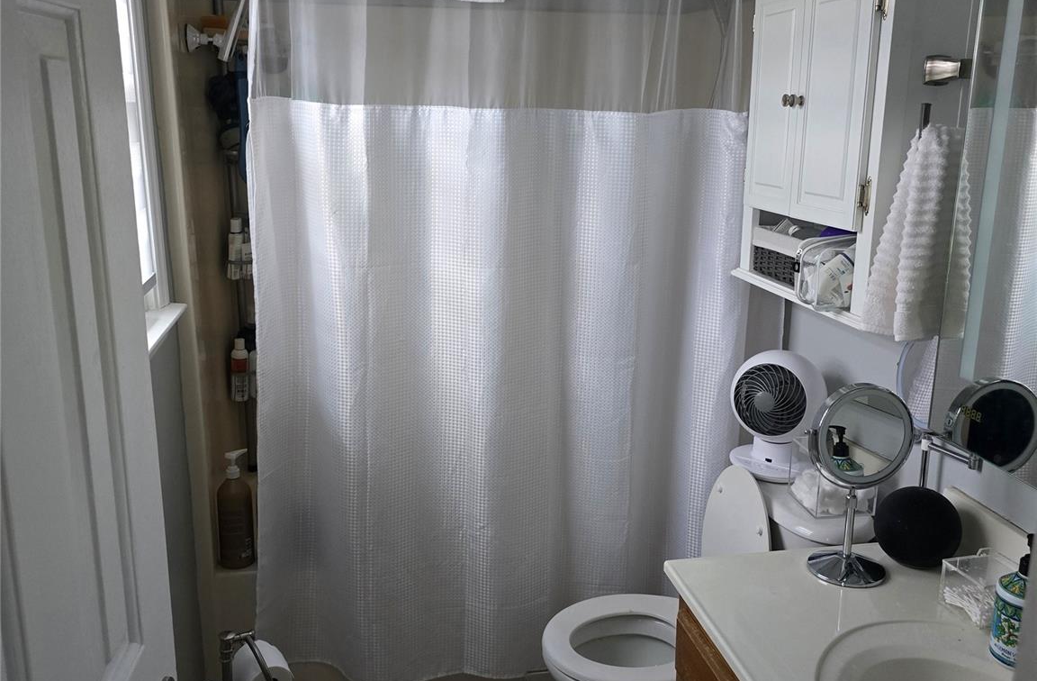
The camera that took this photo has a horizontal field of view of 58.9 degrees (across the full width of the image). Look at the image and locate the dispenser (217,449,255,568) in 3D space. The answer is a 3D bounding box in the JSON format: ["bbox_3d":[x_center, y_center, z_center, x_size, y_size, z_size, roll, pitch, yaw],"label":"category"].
[{"bbox_3d":[-0.700,0.401,2.241,0.084,0.290,0.084,-8,16,-31],"label":"dispenser"}]

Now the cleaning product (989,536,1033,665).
[{"bbox_3d":[0.711,0.352,1.272,0.080,0.195,0.081,-11,18,-41],"label":"cleaning product"}]

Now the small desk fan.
[{"bbox_3d":[0.575,0.153,2.042,0.205,0.277,0.205,9,16,30],"label":"small desk fan"}]

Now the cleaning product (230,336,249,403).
[{"bbox_3d":[-0.794,0.085,2.614,0.051,0.188,0.046,-3,14,-17],"label":"cleaning product"}]

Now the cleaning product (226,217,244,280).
[{"bbox_3d":[-0.795,-0.256,2.576,0.047,0.178,0.045,-6,15,-24],"label":"cleaning product"}]

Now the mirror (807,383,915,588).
[{"bbox_3d":[0.558,0.226,1.519,0.185,0.330,0.130,-1,14,-5],"label":"mirror"}]

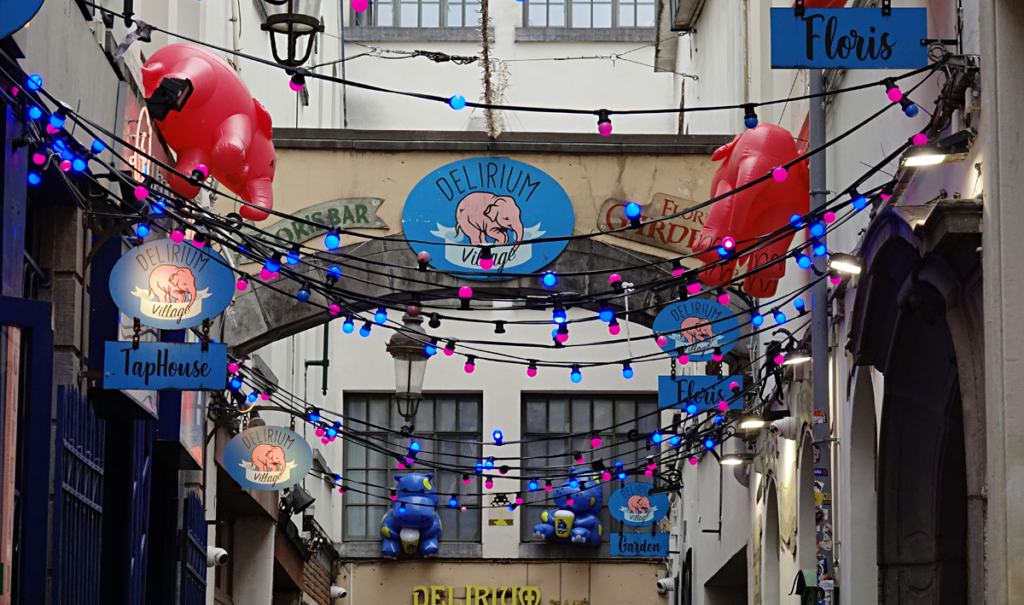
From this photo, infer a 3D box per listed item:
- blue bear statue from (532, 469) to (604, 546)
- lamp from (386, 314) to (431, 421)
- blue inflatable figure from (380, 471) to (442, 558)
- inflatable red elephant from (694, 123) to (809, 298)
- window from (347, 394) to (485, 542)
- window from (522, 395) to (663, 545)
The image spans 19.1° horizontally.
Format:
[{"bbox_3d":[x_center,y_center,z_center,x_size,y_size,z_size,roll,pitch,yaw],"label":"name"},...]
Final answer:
[{"bbox_3d":[0.556,1.983,29.448,0.600,0.700,0.560,-6,-12,32],"label":"blue bear statue"},{"bbox_3d":[-0.870,0.538,25.600,0.370,0.920,0.370,0,-10,0],"label":"lamp"},{"bbox_3d":[-0.972,2.050,29.436,0.600,0.800,0.580,0,-2,0],"label":"blue inflatable figure"},{"bbox_3d":[1.272,-0.475,15.900,0.620,0.860,0.850,-1,-10,8],"label":"inflatable red elephant"},{"bbox_3d":[-0.977,1.624,30.048,1.370,1.470,0.160,0,-10,0],"label":"window"},{"bbox_3d":[0.775,1.624,30.048,1.370,1.470,0.160,0,-10,0],"label":"window"}]

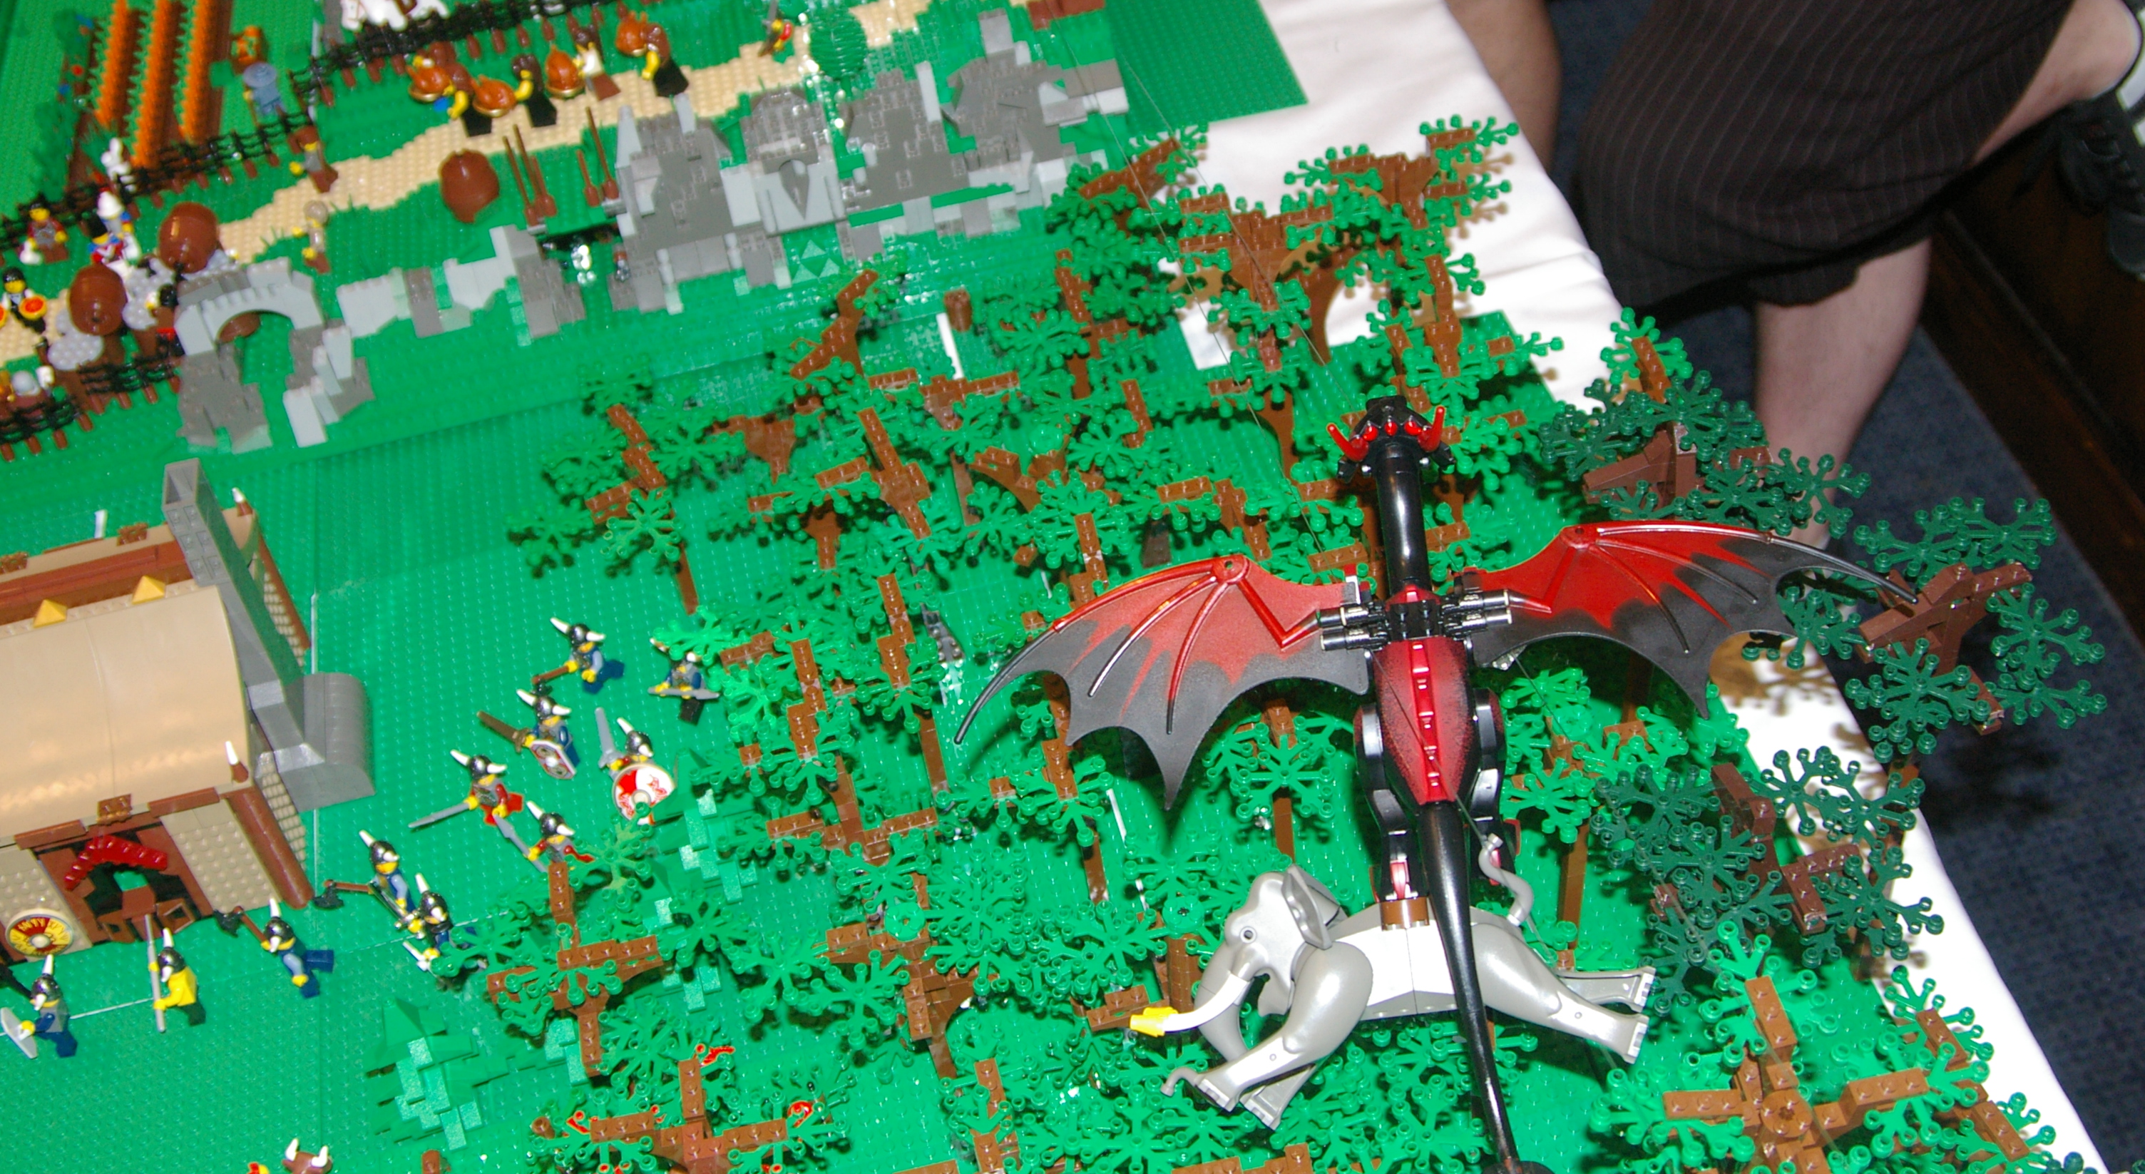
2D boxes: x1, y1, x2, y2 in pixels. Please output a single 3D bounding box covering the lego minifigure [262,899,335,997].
[{"bbox_3d":[-0.370,0.175,1.189,0.026,0.046,0.028,-13,46,-4],"label":"lego minifigure"}]

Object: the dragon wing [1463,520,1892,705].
[{"bbox_3d":[0.208,0.012,0.858,0.152,0.016,0.086,2,48,13],"label":"dragon wing"}]

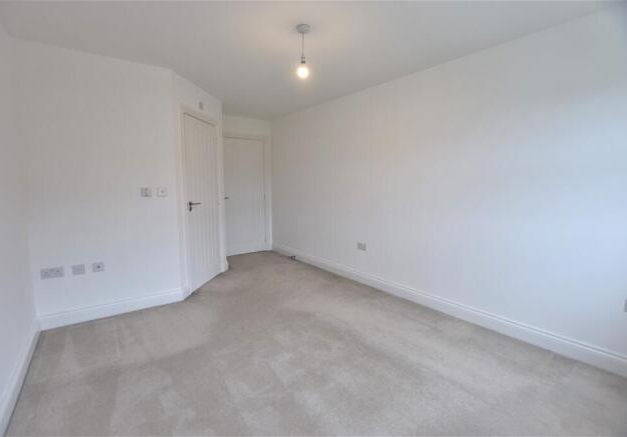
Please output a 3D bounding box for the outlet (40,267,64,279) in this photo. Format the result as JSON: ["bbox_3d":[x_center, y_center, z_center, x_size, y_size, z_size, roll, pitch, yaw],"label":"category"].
[{"bbox_3d":[-2.252,0.478,2.354,0.146,0.087,0.012,-4,8,-33],"label":"outlet"}]

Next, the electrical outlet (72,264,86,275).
[{"bbox_3d":[-2.104,0.463,2.448,0.087,0.087,0.012,-4,8,-33],"label":"electrical outlet"}]

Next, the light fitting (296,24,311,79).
[{"bbox_3d":[-0.070,-1.203,1.984,0.095,0.345,0.095,0,7,0],"label":"light fitting"}]

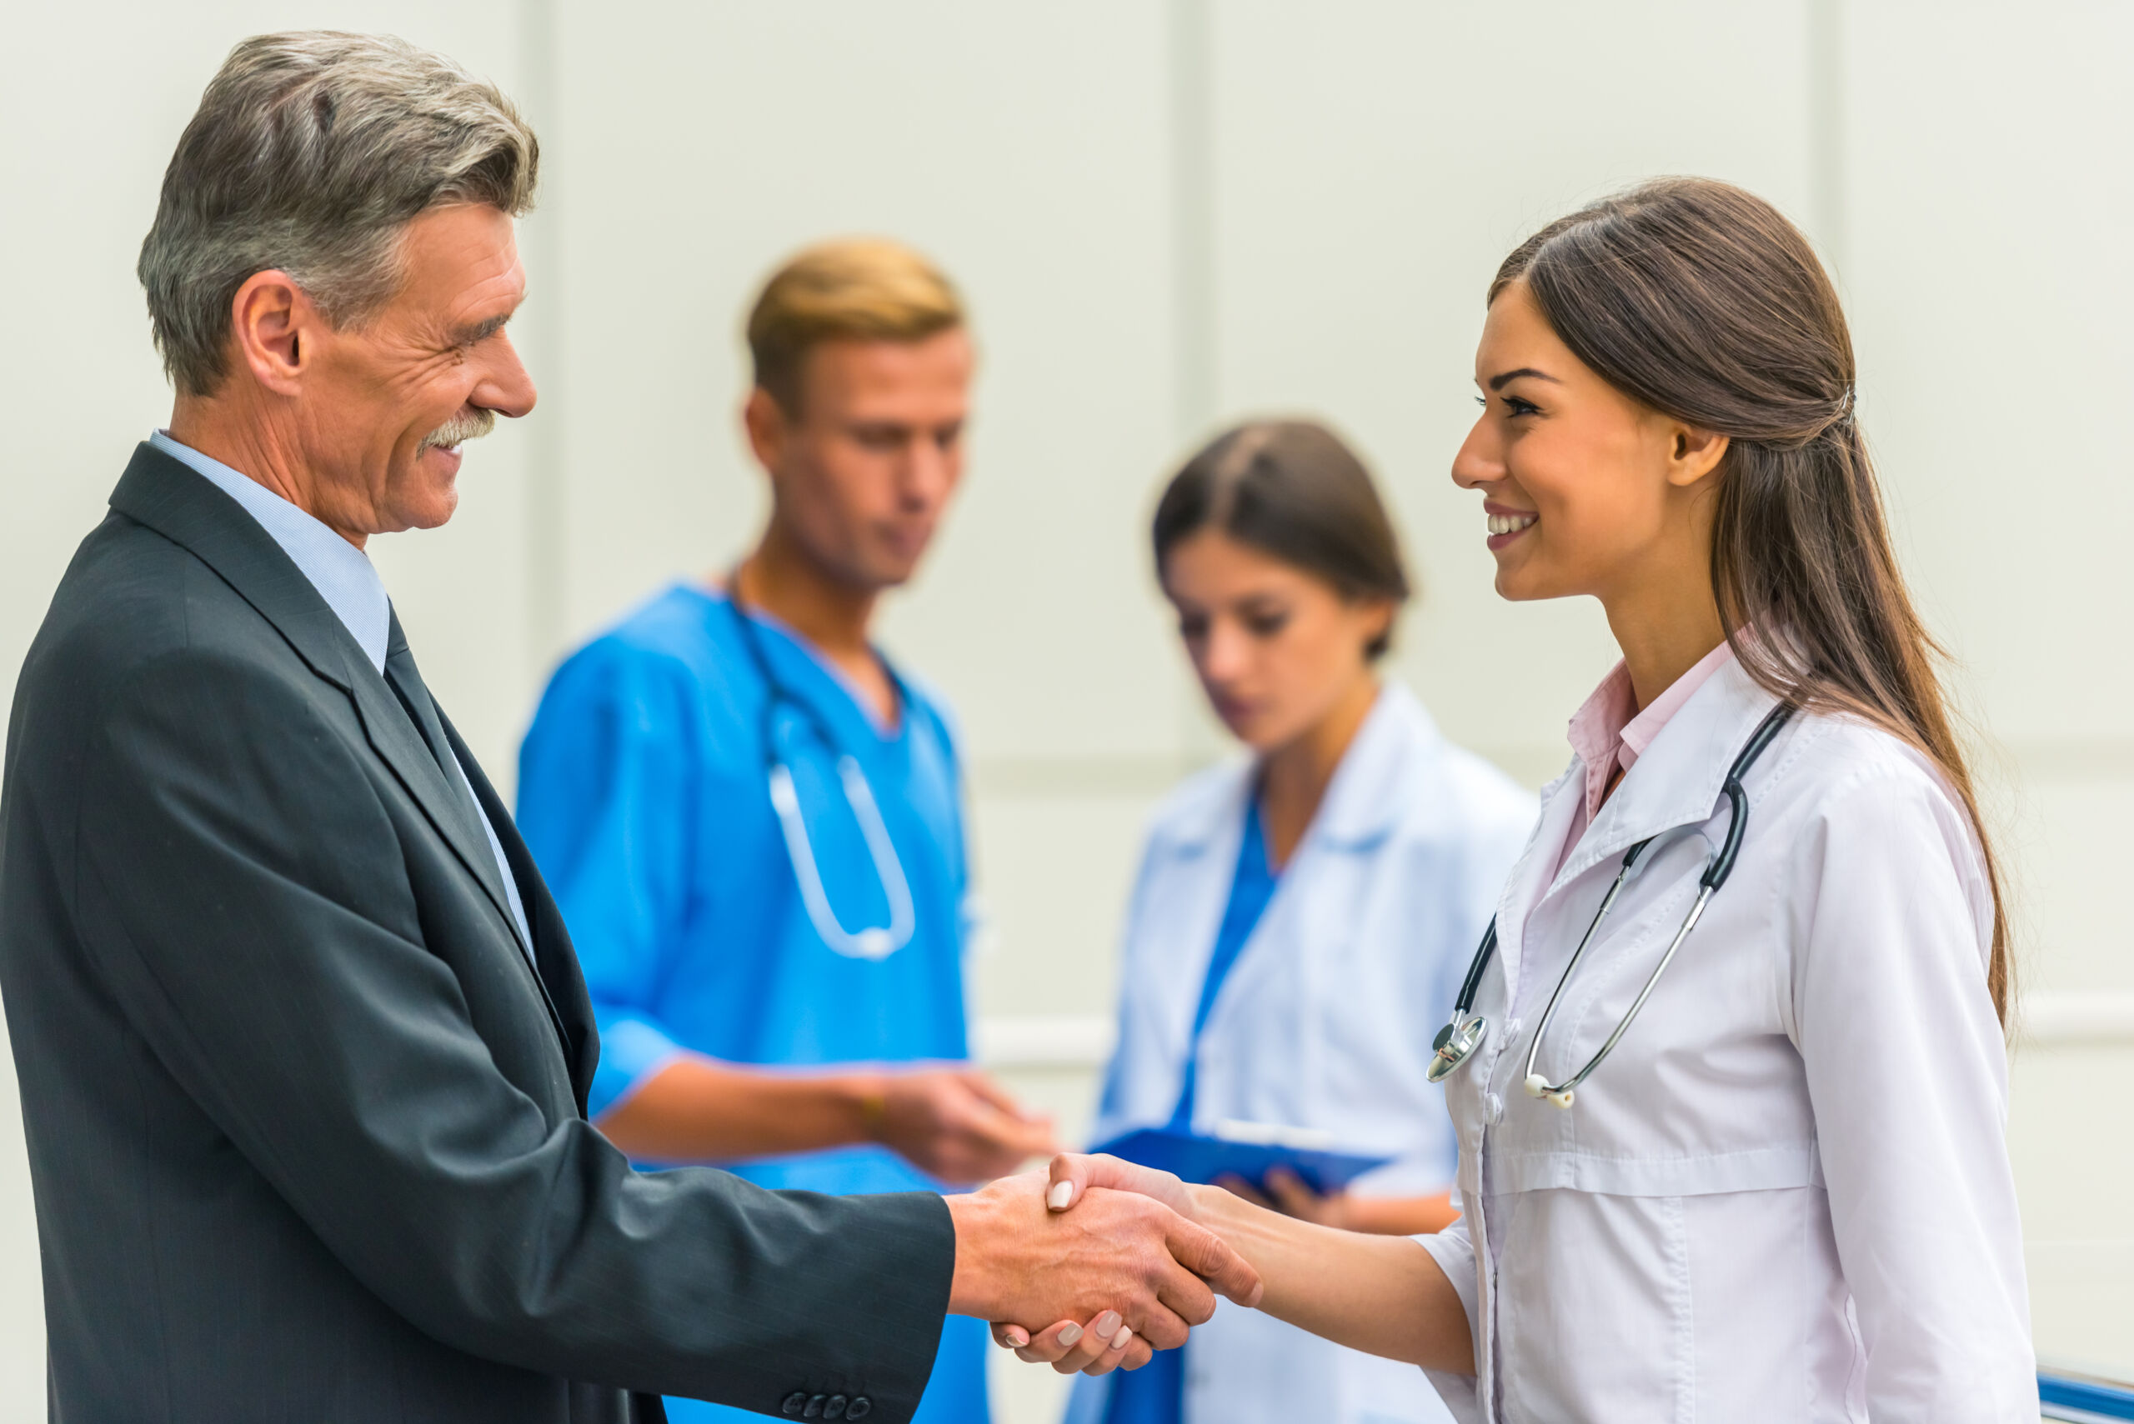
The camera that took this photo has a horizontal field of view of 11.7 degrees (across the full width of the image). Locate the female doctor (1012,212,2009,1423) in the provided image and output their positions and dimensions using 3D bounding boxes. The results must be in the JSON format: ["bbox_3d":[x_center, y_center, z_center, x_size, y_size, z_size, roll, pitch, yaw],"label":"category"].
[{"bbox_3d":[0.275,0.550,5.630,0.470,1.690,0.500,0,0,-27],"label":"female doctor"}]

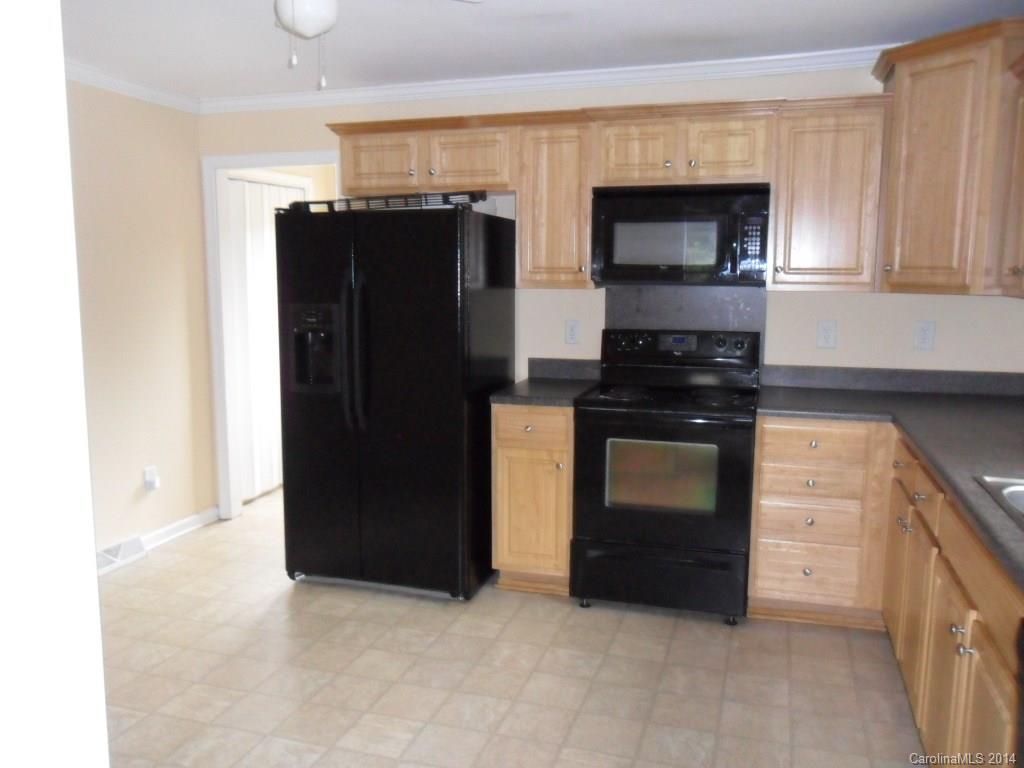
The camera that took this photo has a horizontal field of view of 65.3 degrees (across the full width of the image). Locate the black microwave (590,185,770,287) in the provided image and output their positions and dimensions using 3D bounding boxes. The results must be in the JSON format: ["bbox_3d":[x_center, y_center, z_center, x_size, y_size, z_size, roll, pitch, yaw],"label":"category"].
[{"bbox_3d":[0.780,-0.667,3.666,0.757,0.437,0.395,2,8,17],"label":"black microwave"}]

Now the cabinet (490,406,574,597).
[{"bbox_3d":[0.177,0.493,3.858,0.372,0.880,0.628,2,8,17],"label":"cabinet"}]

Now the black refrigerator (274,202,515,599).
[{"bbox_3d":[-0.529,0.047,3.893,0.904,1.754,0.794,2,8,17],"label":"black refrigerator"}]

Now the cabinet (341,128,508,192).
[{"bbox_3d":[-0.369,-1.085,3.965,0.905,0.305,0.327,2,8,17],"label":"cabinet"}]

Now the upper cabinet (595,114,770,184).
[{"bbox_3d":[0.770,-1.041,3.621,0.776,0.307,0.327,2,8,17],"label":"upper cabinet"}]

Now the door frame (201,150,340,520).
[{"bbox_3d":[-1.305,-0.231,4.620,0.915,2.130,0.130,2,8,17],"label":"door frame"}]

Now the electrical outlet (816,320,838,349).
[{"bbox_3d":[1.457,-0.227,3.688,0.077,0.118,0.010,2,9,18],"label":"electrical outlet"}]

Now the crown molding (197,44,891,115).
[{"bbox_3d":[0.048,-1.487,3.952,3.805,0.075,0.070,2,8,17],"label":"crown molding"}]

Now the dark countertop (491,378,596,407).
[{"bbox_3d":[0.174,0.039,3.784,0.372,0.038,0.649,2,8,17],"label":"dark countertop"}]

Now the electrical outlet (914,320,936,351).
[{"bbox_3d":[1.861,-0.213,3.595,0.086,0.129,0.014,2,8,17],"label":"electrical outlet"}]

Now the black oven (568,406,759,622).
[{"bbox_3d":[0.711,0.480,3.661,0.750,0.950,0.695,2,8,17],"label":"black oven"}]

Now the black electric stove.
[{"bbox_3d":[0.707,0.377,3.636,0.761,1.171,0.648,2,8,17],"label":"black electric stove"}]

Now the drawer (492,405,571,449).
[{"bbox_3d":[0.156,0.168,3.735,0.353,0.190,0.480,2,8,17],"label":"drawer"}]

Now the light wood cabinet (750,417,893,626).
[{"bbox_3d":[1.329,0.541,3.511,0.514,0.880,0.628,2,8,17],"label":"light wood cabinet"}]

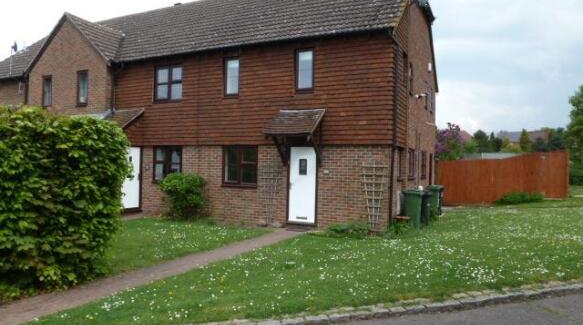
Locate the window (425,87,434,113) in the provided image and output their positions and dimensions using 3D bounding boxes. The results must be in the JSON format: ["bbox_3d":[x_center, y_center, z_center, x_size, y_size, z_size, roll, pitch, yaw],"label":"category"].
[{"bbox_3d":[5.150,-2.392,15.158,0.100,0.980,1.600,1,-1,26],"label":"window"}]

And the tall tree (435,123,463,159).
[{"bbox_3d":[8.118,-0.079,20.980,2.300,4.000,2.300,1,-1,30],"label":"tall tree"}]

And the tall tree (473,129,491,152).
[{"bbox_3d":[22.497,-0.886,47.969,2.100,6.188,2.100,1,-1,0],"label":"tall tree"}]

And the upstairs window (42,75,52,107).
[{"bbox_3d":[-8.665,-2.496,14.390,0.550,1.180,0.100,1,-1,26],"label":"upstairs window"}]

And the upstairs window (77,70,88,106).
[{"bbox_3d":[-7.114,-2.511,13.756,0.590,1.170,0.100,1,-1,26],"label":"upstairs window"}]

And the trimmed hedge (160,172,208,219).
[{"bbox_3d":[-3.104,0.940,11.507,1.300,1.280,1.000,1,-1,26],"label":"trimmed hedge"}]

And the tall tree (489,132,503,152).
[{"bbox_3d":[21.657,-0.693,42.976,1.800,5.000,1.800,1,-1,30],"label":"tall tree"}]

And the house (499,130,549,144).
[{"bbox_3d":[41.260,-1.774,71.963,9.500,7.500,7.500,1,-1,30],"label":"house"}]

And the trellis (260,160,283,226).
[{"bbox_3d":[-0.566,0.840,10.840,0.620,1.680,0.040,1,-1,26],"label":"trellis"}]

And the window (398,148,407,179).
[{"bbox_3d":[2.939,0.034,10.700,0.100,0.850,0.900,1,-1,26],"label":"window"}]

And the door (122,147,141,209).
[{"bbox_3d":[-5.100,0.504,12.993,0.780,2.000,0.080,1,-1,26],"label":"door"}]

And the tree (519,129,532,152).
[{"bbox_3d":[28.877,-0.916,49.967,1.750,6.584,1.750,1,-1,0],"label":"tree"}]

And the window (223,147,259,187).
[{"bbox_3d":[-1.436,0.121,11.357,1.180,1.160,0.100,1,-1,26],"label":"window"}]

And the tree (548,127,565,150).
[{"bbox_3d":[32.710,-0.933,49.966,2.100,6.797,2.100,1,-1,0],"label":"tree"}]

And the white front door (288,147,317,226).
[{"bbox_3d":[0.311,0.591,10.496,0.760,1.980,0.070,1,-1,26],"label":"white front door"}]

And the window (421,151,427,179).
[{"bbox_3d":[4.571,0.099,14.051,0.100,0.920,1.220,1,0,26],"label":"window"}]

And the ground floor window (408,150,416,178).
[{"bbox_3d":[3.550,0.073,11.970,0.100,0.880,1.180,1,-1,26],"label":"ground floor window"}]

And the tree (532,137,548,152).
[{"bbox_3d":[24.601,-0.225,39.978,2.000,4.600,2.000,1,-1,30],"label":"tree"}]

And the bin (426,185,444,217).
[{"bbox_3d":[4.597,1.245,12.900,0.580,1.060,0.530,1,-1,26],"label":"bin"}]

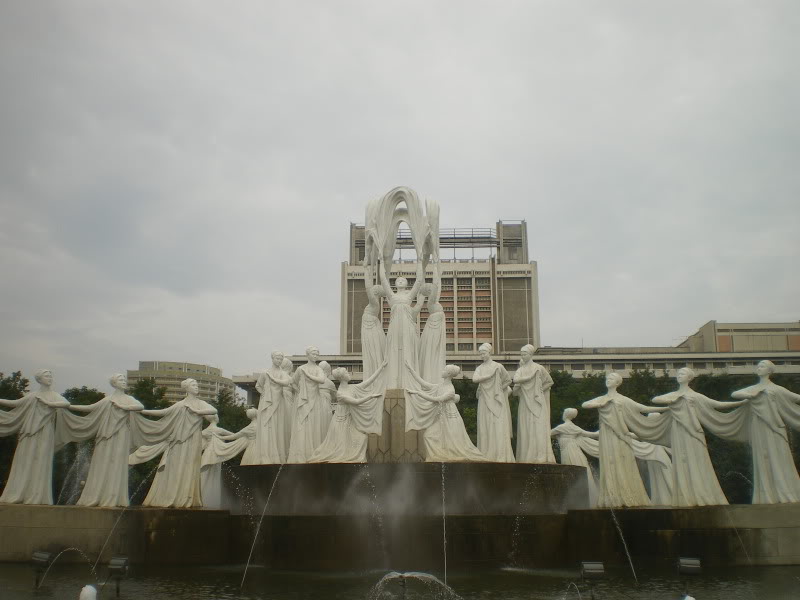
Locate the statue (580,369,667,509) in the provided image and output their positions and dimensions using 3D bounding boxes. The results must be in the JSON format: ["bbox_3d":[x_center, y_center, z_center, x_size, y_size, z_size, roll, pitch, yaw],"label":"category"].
[{"bbox_3d":[5.365,3.326,19.973,1.800,3.200,1.050,-6,-15,24],"label":"statue"}]

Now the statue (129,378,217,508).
[{"bbox_3d":[-5.673,3.531,20.747,1.850,3.200,1.050,7,-15,-27],"label":"statue"}]

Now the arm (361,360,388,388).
[{"bbox_3d":[-0.702,2.069,23.085,0.758,0.713,0.450,0,-14,0],"label":"arm"}]

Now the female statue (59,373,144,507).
[{"bbox_3d":[-7.236,3.372,20.168,1.800,3.200,1.050,7,-15,-27],"label":"female statue"}]

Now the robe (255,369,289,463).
[{"bbox_3d":[-3.596,3.288,23.193,0.786,2.605,0.900,4,-15,-17],"label":"robe"}]

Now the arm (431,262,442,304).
[{"bbox_3d":[1.145,-0.515,25.755,0.280,1.350,0.260,11,-18,-36],"label":"arm"}]

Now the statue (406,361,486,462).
[{"bbox_3d":[1.292,3.040,22.635,2.100,2.715,1.150,-3,-15,11],"label":"statue"}]

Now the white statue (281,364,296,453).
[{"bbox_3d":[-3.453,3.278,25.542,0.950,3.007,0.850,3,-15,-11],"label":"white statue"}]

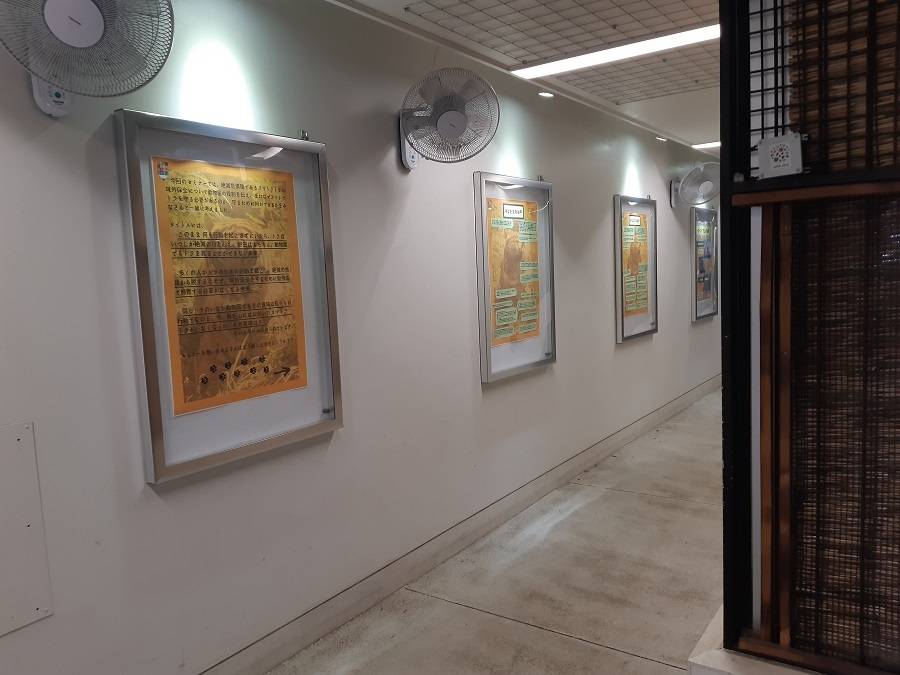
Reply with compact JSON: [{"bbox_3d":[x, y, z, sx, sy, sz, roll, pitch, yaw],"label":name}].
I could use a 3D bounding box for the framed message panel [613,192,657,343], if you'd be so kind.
[{"bbox_3d":[1.591,-0.582,5.729,0.050,1.171,0.848,2,7,35],"label":"framed message panel"}]

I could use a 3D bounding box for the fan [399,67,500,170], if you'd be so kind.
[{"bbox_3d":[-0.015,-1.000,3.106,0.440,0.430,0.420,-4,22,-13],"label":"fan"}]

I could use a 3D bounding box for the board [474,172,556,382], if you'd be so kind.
[{"bbox_3d":[0.418,-0.368,4.094,0.050,1.171,0.848,2,7,35],"label":"board"}]

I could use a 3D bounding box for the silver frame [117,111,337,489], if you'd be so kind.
[{"bbox_3d":[-0.745,-0.155,2.473,0.050,1.171,0.848,2,7,35],"label":"silver frame"}]

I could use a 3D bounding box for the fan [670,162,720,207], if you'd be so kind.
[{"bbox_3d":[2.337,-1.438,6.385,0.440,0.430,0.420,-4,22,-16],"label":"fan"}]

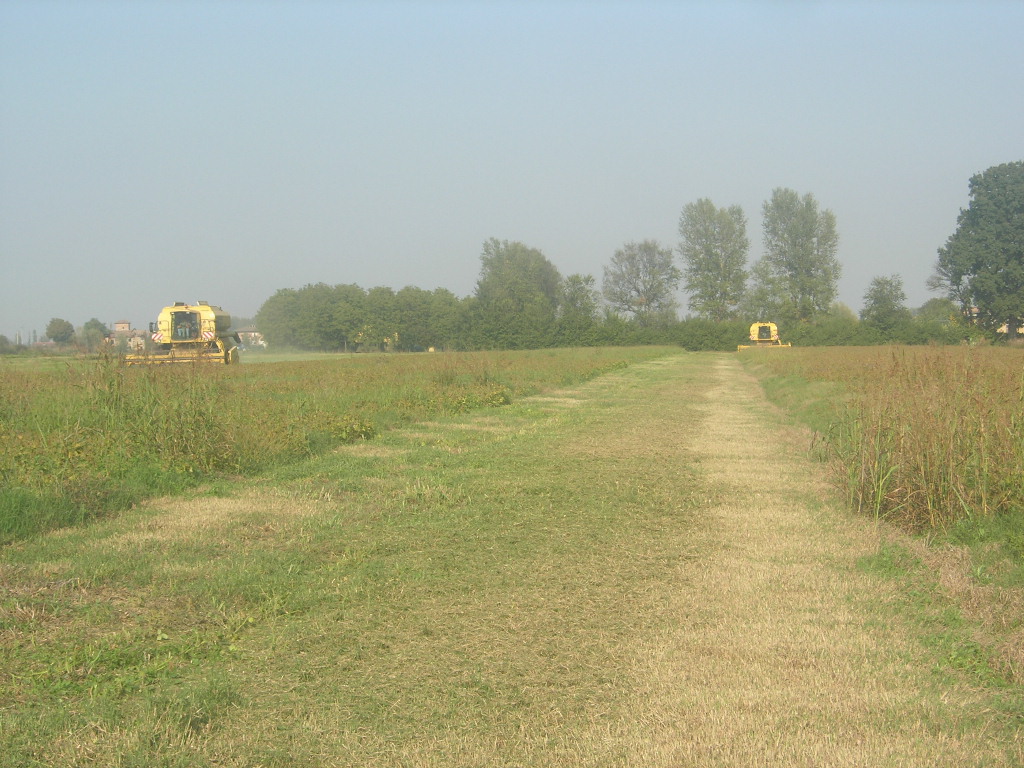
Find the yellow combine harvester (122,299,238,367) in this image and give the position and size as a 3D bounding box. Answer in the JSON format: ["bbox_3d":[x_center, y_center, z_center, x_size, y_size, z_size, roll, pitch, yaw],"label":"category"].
[{"bbox_3d":[-16.977,-2.393,114.462,5.500,3.900,8.800,-1,1,5],"label":"yellow combine harvester"}]

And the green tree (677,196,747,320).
[{"bbox_3d":[27.839,-15.140,295.000,9.830,21.100,10.000,-1,1,0],"label":"green tree"}]

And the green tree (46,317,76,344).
[{"bbox_3d":[-110.475,-12.002,520.000,7.320,8.960,7.000,-1,1,0],"label":"green tree"}]

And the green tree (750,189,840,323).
[{"bbox_3d":[39.474,-15.914,295.000,12.050,22.330,11.000,-1,1,0],"label":"green tree"}]

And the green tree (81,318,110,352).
[{"bbox_3d":[-97.775,-11.335,500.000,7.040,8.080,6.800,-1,1,0],"label":"green tree"}]

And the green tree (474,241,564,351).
[{"bbox_3d":[0.879,-11.874,288.000,11.900,15.600,11.500,-1,1,0],"label":"green tree"}]

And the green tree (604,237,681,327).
[{"bbox_3d":[17.936,-12.301,295.000,10.800,15.700,10.500,-1,1,0],"label":"green tree"}]

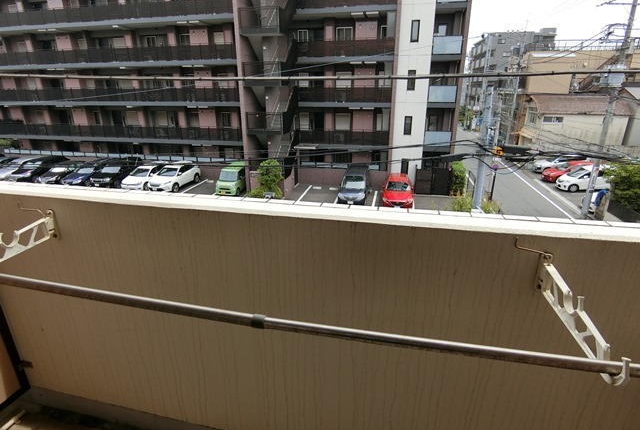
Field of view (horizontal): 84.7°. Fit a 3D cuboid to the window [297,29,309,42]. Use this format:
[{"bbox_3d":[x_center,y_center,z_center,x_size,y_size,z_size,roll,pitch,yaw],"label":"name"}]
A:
[{"bbox_3d":[-1.162,-12.345,24.610,0.691,1.067,0.120,4,19,13],"label":"window"}]

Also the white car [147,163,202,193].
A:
[{"bbox_3d":[-10.347,-2.810,25.062,1.830,1.660,4.700,4,19,13],"label":"white car"}]

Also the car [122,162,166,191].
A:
[{"bbox_3d":[-12.814,-2.855,26.163,1.750,1.480,4.200,4,21,13],"label":"car"}]

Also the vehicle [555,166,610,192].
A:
[{"bbox_3d":[18.635,-2.543,24.439,4.000,1.540,1.700,0,20,1],"label":"vehicle"}]

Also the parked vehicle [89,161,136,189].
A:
[{"bbox_3d":[-14.989,-3.169,26.144,1.780,1.680,4.600,4,19,13],"label":"parked vehicle"}]

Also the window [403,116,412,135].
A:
[{"bbox_3d":[6.013,-6.059,23.900,0.470,1.230,0.120,4,21,13],"label":"window"}]

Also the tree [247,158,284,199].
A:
[{"bbox_3d":[-3.529,-2.425,23.397,2.050,2.450,1.700,4,21,13],"label":"tree"}]

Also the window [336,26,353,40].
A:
[{"bbox_3d":[1.673,-12.016,23.585,1.160,1.070,0.120,4,19,13],"label":"window"}]

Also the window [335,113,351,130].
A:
[{"bbox_3d":[1.708,-6.722,25.397,1.118,1.178,0.120,4,19,13],"label":"window"}]

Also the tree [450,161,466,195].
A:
[{"bbox_3d":[8.891,-2.321,22.413,1.050,2.300,1.100,4,19,13],"label":"tree"}]

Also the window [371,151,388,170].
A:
[{"bbox_3d":[4.248,-3.782,24.963,1.298,1.344,0.120,4,19,13],"label":"window"}]

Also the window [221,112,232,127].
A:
[{"bbox_3d":[-7.575,-7.653,28.458,0.820,1.220,0.120,4,21,13],"label":"window"}]

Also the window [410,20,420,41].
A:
[{"bbox_3d":[5.963,-11.430,21.895,0.470,1.220,0.120,4,21,13],"label":"window"}]

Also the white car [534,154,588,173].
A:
[{"bbox_3d":[19.637,-4.045,28.509,4.400,1.520,1.740,1,21,3],"label":"white car"}]

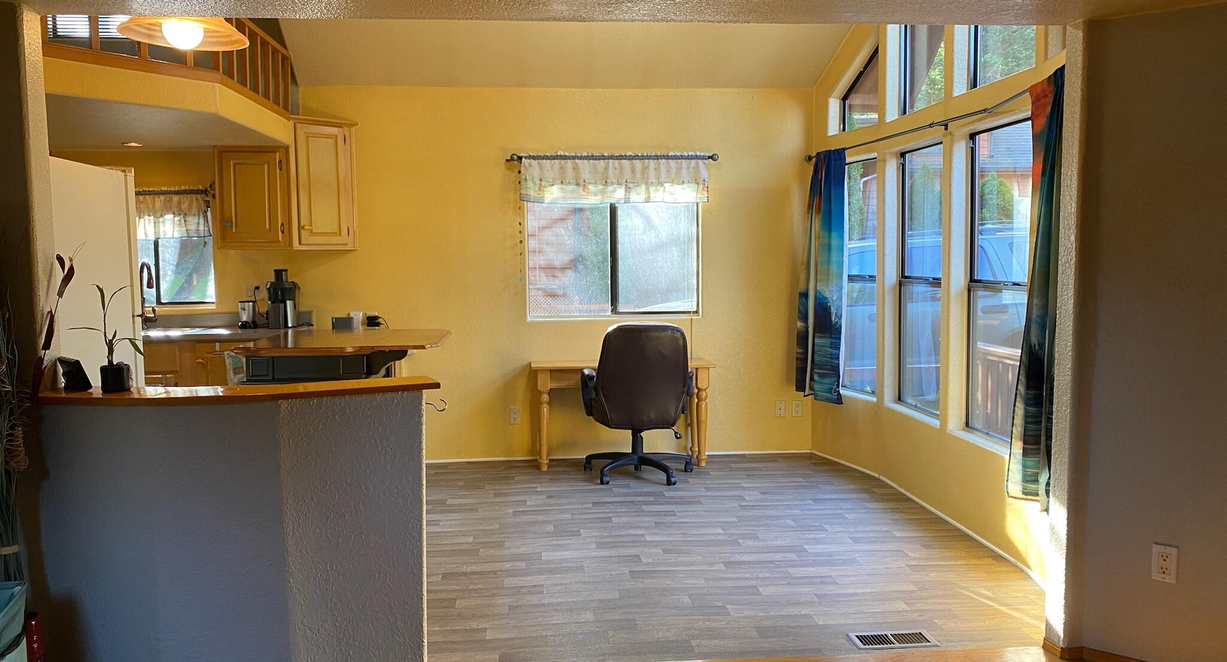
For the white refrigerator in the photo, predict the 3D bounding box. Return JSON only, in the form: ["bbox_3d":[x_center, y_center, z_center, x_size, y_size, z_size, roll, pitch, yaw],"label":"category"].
[{"bbox_3d":[-2.351,0.257,3.432,0.820,1.740,0.760,-1,5,-5],"label":"white refrigerator"}]

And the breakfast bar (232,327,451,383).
[{"bbox_3d":[-1.484,0.502,5.286,1.050,0.920,1.250,-1,5,-5],"label":"breakfast bar"}]

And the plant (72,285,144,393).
[{"bbox_3d":[-1.529,0.023,2.788,0.190,0.326,0.160,-1,5,-4],"label":"plant"}]

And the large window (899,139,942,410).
[{"bbox_3d":[1.815,-0.285,5.316,0.100,1.527,0.725,-1,5,-6],"label":"large window"}]

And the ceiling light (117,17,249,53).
[{"bbox_3d":[-1.502,-1.108,3.207,0.450,0.230,0.450,-1,5,-5],"label":"ceiling light"}]

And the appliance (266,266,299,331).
[{"bbox_3d":[-2.100,-0.216,5.850,0.200,0.400,0.230,-1,5,-5],"label":"appliance"}]

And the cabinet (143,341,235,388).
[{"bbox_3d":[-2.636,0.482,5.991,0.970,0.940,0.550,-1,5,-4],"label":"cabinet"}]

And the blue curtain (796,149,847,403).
[{"bbox_3d":[1.333,-0.352,5.941,0.150,1.620,0.440,-2,5,-17],"label":"blue curtain"}]

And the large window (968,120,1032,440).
[{"bbox_3d":[1.908,-0.219,4.466,0.100,1.527,0.725,-1,5,-6],"label":"large window"}]

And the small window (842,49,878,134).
[{"bbox_3d":[1.643,-1.596,5.976,0.100,0.599,0.558,-2,5,-18],"label":"small window"}]

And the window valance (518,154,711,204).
[{"bbox_3d":[0.011,-1.035,6.297,1.305,0.342,0.110,-1,5,-4],"label":"window valance"}]

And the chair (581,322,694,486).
[{"bbox_3d":[0.134,0.416,5.735,0.670,0.980,0.660,-1,5,-5],"label":"chair"}]

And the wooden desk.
[{"bbox_3d":[0.053,0.552,6.262,1.212,0.706,0.417,-1,5,-4],"label":"wooden desk"}]

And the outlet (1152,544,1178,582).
[{"bbox_3d":[1.783,0.753,2.981,0.071,0.115,0.012,3,6,38],"label":"outlet"}]

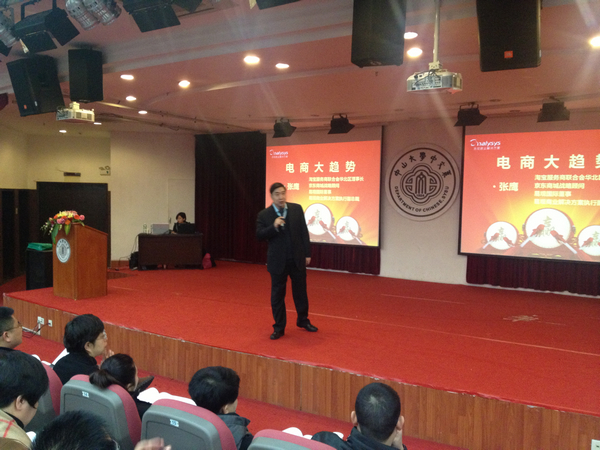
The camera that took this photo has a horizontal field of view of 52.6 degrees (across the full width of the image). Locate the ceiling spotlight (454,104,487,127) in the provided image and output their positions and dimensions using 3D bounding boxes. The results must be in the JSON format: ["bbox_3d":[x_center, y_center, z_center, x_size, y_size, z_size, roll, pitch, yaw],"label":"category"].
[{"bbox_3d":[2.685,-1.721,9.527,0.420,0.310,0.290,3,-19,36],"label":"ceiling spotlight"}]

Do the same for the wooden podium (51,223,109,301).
[{"bbox_3d":[-3.399,0.533,9.417,0.590,1.130,0.590,3,3,36],"label":"wooden podium"}]

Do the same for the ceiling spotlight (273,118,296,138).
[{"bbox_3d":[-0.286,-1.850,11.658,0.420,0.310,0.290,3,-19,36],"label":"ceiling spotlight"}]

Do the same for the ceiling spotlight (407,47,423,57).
[{"bbox_3d":[1.204,-1.820,6.381,0.155,0.060,0.155,1,3,0],"label":"ceiling spotlight"}]

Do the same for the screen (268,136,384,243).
[{"bbox_3d":[0.399,-0.680,12.994,2.960,2.160,0.080,3,3,36],"label":"screen"}]

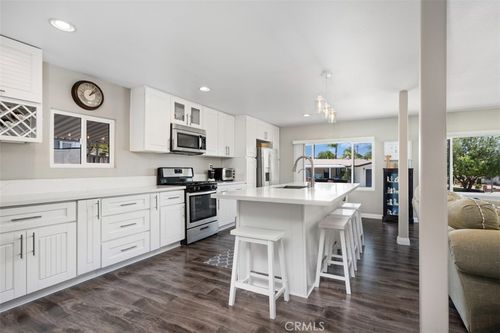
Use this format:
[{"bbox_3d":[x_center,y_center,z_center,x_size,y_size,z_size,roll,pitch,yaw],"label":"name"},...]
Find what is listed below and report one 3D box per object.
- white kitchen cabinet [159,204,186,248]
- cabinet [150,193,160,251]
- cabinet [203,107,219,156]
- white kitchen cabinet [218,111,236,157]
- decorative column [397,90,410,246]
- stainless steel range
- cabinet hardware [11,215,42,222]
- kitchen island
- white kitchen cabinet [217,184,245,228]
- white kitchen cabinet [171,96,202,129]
[{"bbox_3d":[-1.372,0.822,3.523,0.620,0.580,0.455,0,0,29],"label":"white kitchen cabinet"},{"bbox_3d":[-1.518,0.720,3.265,0.620,0.760,0.150,0,0,29],"label":"cabinet"},{"bbox_3d":[-0.903,-0.677,4.676,0.325,0.927,0.460,0,0,29],"label":"cabinet"},{"bbox_3d":[-0.642,-0.673,5.137,0.325,0.927,0.600,0,0,29],"label":"white kitchen cabinet"},{"bbox_3d":[2.441,0.021,3.752,0.165,2.405,0.165,0,0,29],"label":"decorative column"},{"bbox_3d":[-1.026,0.630,4.082,0.665,1.200,0.760,0,0,30],"label":"stainless steel range"},{"bbox_3d":[-1.909,0.447,2.018,0.035,0.014,0.195,0,0,30],"label":"cabinet hardware"},{"bbox_3d":[0.781,0.757,3.354,1.235,0.920,2.640,0,0,29],"label":"kitchen island"},{"bbox_3d":[-0.632,0.749,4.853,0.610,0.790,0.940,0,0,30],"label":"white kitchen cabinet"},{"bbox_3d":[-1.204,-0.904,4.152,0.328,0.467,0.760,0,0,30],"label":"white kitchen cabinet"}]

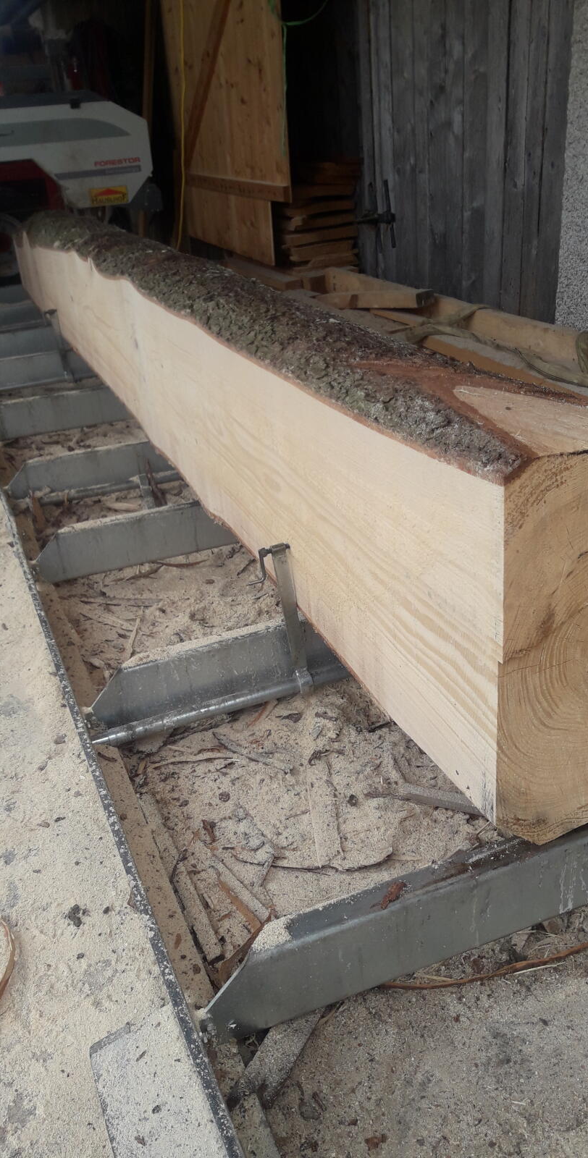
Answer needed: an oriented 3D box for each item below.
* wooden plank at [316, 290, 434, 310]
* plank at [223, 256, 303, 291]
[{"bbox_3d":[0.389,-1.375,4.610,0.623,0.062,0.128,14,31,40],"label":"wooden plank"},{"bbox_3d":[-0.219,-1.876,5.761,0.107,0.046,1.104,-14,28,-19],"label":"plank"}]

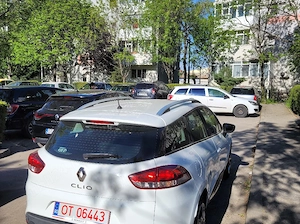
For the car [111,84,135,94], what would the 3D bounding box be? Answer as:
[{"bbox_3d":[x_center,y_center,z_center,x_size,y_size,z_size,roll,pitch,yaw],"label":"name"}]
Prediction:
[{"bbox_3d":[-1.704,-1.364,22.785,1.730,1.440,4.250,3,6,20],"label":"car"}]

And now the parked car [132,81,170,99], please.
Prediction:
[{"bbox_3d":[0.346,-1.312,21.480,1.820,1.660,4.300,3,6,20],"label":"parked car"}]

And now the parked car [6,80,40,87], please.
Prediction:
[{"bbox_3d":[-10.879,-1.788,25.668,1.740,1.460,4.300,3,6,20],"label":"parked car"}]

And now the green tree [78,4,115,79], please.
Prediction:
[{"bbox_3d":[-4.998,-5.582,28.082,3.355,8.573,3.355,1,6,0],"label":"green tree"}]

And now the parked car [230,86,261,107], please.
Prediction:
[{"bbox_3d":[6.198,-0.962,19.504,1.770,1.480,4.250,3,6,19],"label":"parked car"}]

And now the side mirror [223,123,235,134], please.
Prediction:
[{"bbox_3d":[1.227,0.257,4.679,0.200,0.160,0.120,3,6,20],"label":"side mirror"}]

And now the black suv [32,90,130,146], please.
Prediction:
[{"bbox_3d":[-1.230,0.134,8.545,1.820,1.460,4.420,3,7,22],"label":"black suv"}]

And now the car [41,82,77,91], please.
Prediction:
[{"bbox_3d":[-7.081,-1.627,24.473,1.720,1.480,4.050,3,6,20],"label":"car"}]

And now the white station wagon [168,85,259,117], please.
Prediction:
[{"bbox_3d":[3.157,-0.569,15.371,4.480,1.530,1.750,2,6,9],"label":"white station wagon"}]

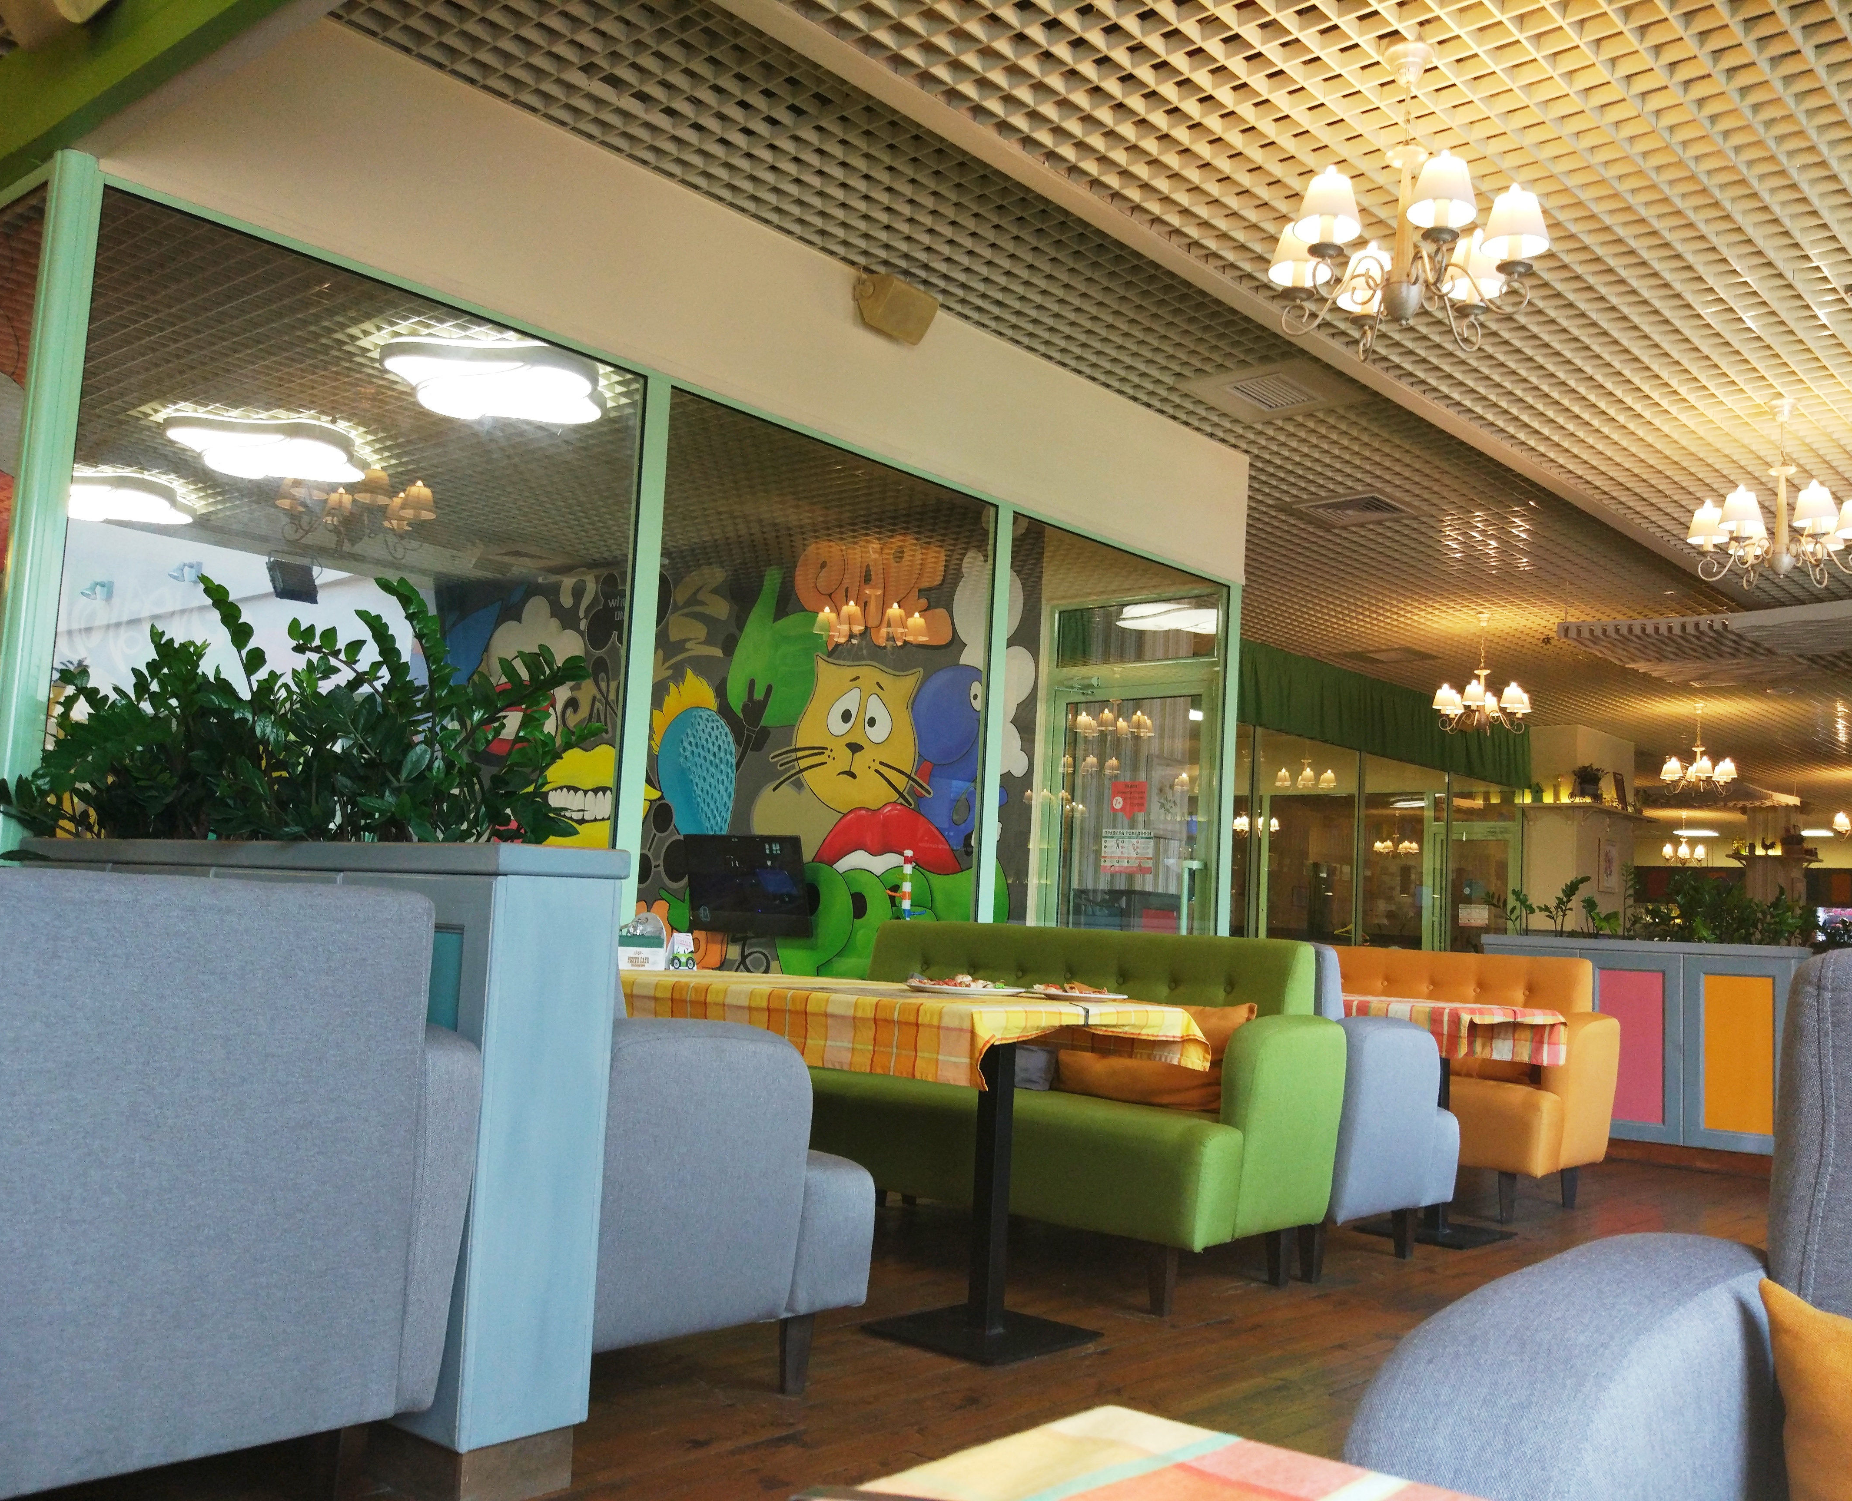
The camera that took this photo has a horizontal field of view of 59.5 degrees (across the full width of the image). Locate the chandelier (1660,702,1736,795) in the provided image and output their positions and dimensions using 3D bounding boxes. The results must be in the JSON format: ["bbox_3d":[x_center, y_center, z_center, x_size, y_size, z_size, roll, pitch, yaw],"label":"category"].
[{"bbox_3d":[6.769,-0.005,14.170,0.610,0.807,0.610,-3,-9,43],"label":"chandelier"}]

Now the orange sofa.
[{"bbox_3d":[1.734,1.263,6.498,1.711,0.933,0.860,-3,-8,41],"label":"orange sofa"}]

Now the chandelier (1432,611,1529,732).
[{"bbox_3d":[3.719,-0.508,10.805,0.620,0.824,0.620,-3,-9,43],"label":"chandelier"}]

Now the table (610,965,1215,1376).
[{"bbox_3d":[-0.290,0.988,4.156,1.702,0.759,0.851,-3,-8,41],"label":"table"}]

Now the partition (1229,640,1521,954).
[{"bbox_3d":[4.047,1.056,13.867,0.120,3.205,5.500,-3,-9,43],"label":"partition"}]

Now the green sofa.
[{"bbox_3d":[0.254,1.002,4.822,1.711,0.933,0.842,-3,-8,41],"label":"green sofa"}]

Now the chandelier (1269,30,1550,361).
[{"bbox_3d":[1.106,-1.307,3.713,0.610,0.684,0.610,-3,-9,43],"label":"chandelier"}]

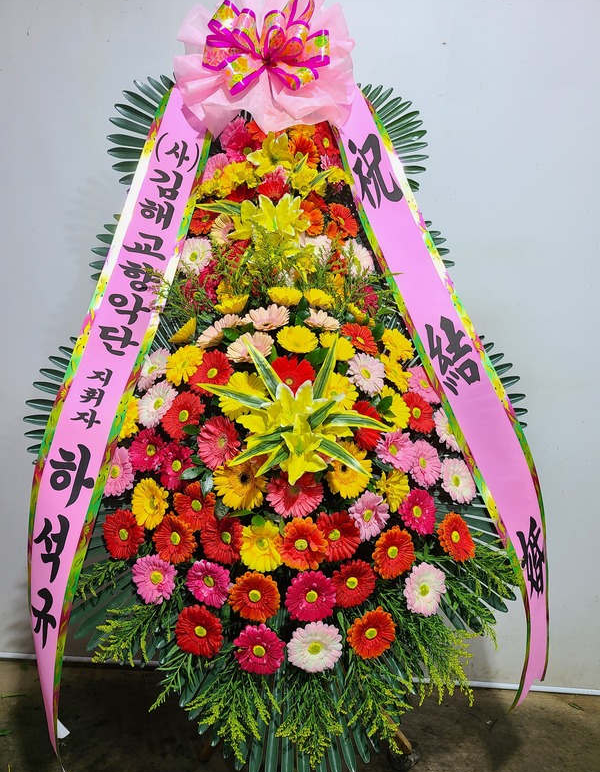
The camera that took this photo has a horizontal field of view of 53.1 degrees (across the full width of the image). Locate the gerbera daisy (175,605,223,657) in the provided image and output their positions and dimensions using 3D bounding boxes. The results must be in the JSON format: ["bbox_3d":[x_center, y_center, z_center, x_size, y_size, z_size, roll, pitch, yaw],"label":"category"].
[{"bbox_3d":[-0.203,0.505,1.240,0.109,0.109,0.035,3,-9,23],"label":"gerbera daisy"}]

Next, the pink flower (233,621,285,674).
[{"bbox_3d":[-0.087,0.564,1.290,0.108,0.108,0.036,-1,-20,-4],"label":"pink flower"}]

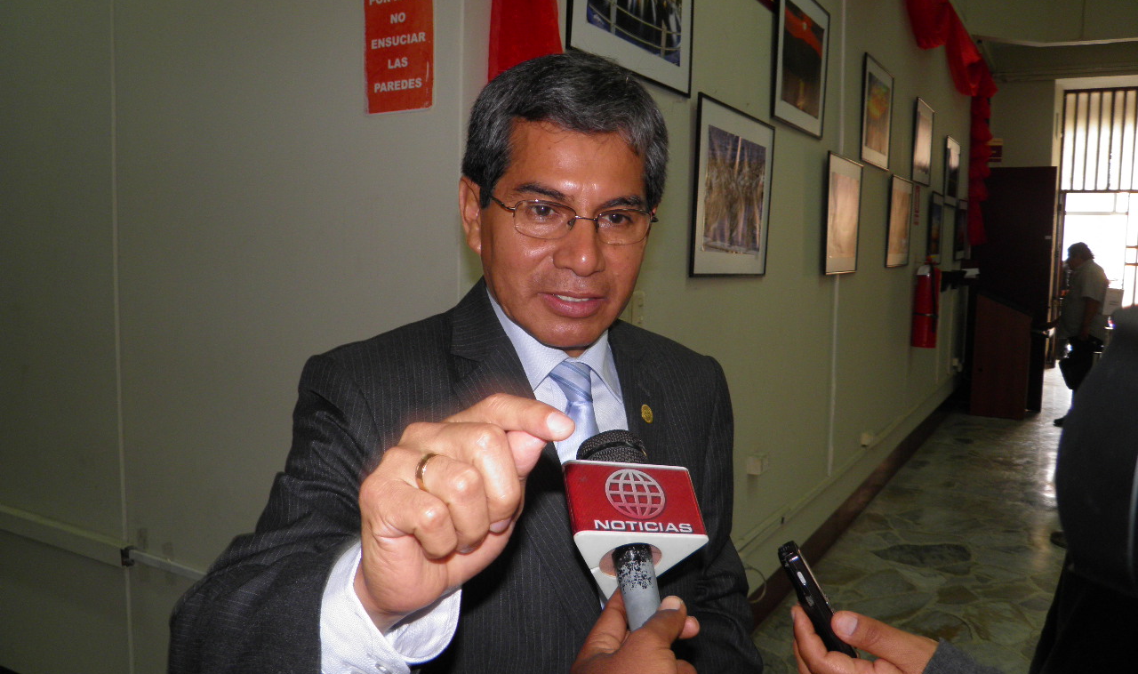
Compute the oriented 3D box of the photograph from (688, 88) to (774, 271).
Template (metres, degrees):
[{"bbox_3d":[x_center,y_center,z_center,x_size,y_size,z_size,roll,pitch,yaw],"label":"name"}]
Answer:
[{"bbox_3d":[0.594,-0.509,3.301,0.030,0.576,0.780,3,6,29],"label":"photograph"}]

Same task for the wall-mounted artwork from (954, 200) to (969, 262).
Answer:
[{"bbox_3d":[3.920,-1.055,9.202,0.030,0.576,0.780,3,6,29],"label":"wall-mounted artwork"}]

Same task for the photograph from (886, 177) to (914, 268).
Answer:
[{"bbox_3d":[2.242,-0.772,6.226,0.030,0.576,0.780,3,6,29],"label":"photograph"}]

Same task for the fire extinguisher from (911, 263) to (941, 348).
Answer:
[{"bbox_3d":[2.607,-0.257,6.721,0.200,0.666,0.180,3,6,29],"label":"fire extinguisher"}]

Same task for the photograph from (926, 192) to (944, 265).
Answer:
[{"bbox_3d":[3.073,-0.898,7.701,0.030,0.576,0.780,3,6,29],"label":"photograph"}]

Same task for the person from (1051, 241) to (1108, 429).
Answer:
[{"bbox_3d":[4.708,-0.022,8.486,0.500,1.709,0.520,3,6,29],"label":"person"}]

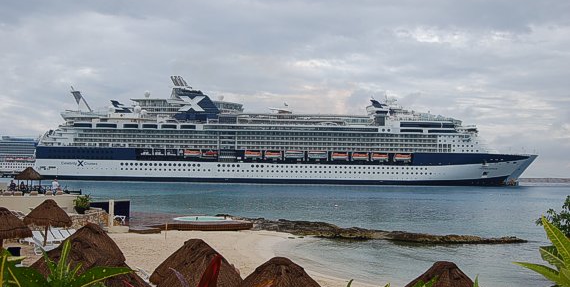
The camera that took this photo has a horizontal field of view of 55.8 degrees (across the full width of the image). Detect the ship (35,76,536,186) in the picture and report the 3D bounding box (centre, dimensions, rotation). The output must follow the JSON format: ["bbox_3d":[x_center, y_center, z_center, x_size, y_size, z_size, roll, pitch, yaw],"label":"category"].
[{"bbox_3d":[4.621,-7.607,322.500,294.000,62.800,33.000,1,-3,0],"label":"ship"}]

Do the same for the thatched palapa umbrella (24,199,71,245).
[{"bbox_3d":[-12.562,4.329,28.418,2.380,2.760,2.380,1,-3,0],"label":"thatched palapa umbrella"}]

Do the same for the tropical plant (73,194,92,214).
[{"bbox_3d":[-15.009,4.535,39.843,1.320,1.440,1.320,1,-3,0],"label":"tropical plant"}]

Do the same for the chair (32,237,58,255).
[{"bbox_3d":[-11.915,5.258,27.726,1.800,0.860,0.660,2,-4,-24],"label":"chair"}]

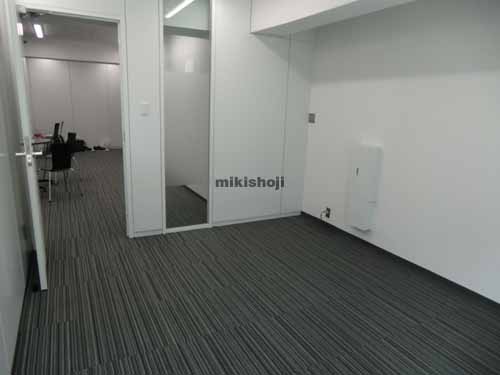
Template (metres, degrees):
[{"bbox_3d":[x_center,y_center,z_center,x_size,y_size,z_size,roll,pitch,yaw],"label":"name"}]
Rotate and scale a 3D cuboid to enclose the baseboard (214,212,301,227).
[{"bbox_3d":[0.139,0.383,4.277,1.270,0.058,0.020,-5,15,-28],"label":"baseboard"}]

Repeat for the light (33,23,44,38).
[{"bbox_3d":[-3.796,-2.812,6.247,0.140,0.080,1.300,-5,15,-28],"label":"light"}]

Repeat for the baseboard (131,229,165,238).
[{"bbox_3d":[-1.062,0.487,3.627,0.330,0.058,0.020,-5,15,-28],"label":"baseboard"}]

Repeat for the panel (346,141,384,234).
[{"bbox_3d":[1.194,0.001,3.656,0.090,0.880,0.310,-5,15,-28],"label":"panel"}]

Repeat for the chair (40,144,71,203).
[{"bbox_3d":[-2.721,-0.251,4.854,0.500,0.780,0.480,10,16,30],"label":"chair"}]

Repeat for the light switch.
[{"bbox_3d":[-1.004,-0.752,3.335,0.080,0.125,0.014,-5,15,-28],"label":"light switch"}]

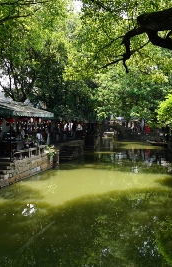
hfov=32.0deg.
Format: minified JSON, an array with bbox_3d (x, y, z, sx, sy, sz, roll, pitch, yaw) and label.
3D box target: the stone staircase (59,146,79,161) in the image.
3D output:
[{"bbox_3d":[-1.470,1.480,23.300,1.400,0.950,1.800,0,1,12],"label":"stone staircase"}]

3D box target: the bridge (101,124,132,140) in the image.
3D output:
[{"bbox_3d":[4.800,-0.100,50.800,6.000,2.800,2.300,0,1,-6],"label":"bridge"}]

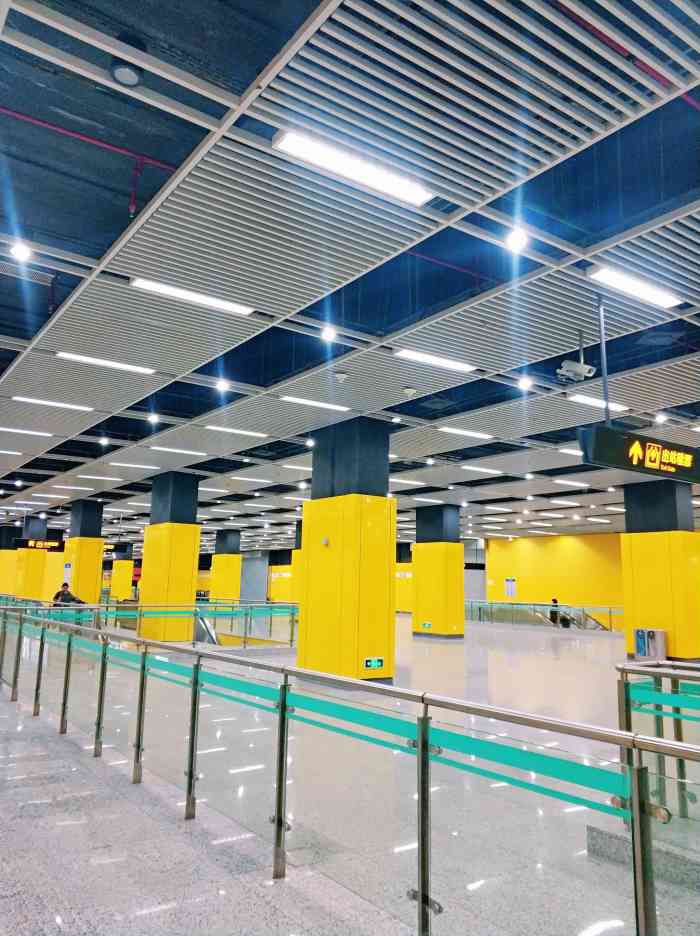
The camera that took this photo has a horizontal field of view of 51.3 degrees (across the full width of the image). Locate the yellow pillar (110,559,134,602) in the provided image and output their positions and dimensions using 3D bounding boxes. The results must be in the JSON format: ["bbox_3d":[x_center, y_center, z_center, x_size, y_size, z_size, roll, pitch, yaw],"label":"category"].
[{"bbox_3d":[-18.014,9.012,57.975,0.948,3.349,1.858,8,-11,-34],"label":"yellow pillar"}]

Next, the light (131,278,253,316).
[{"bbox_3d":[-1.496,-1.671,7.064,1.210,0.070,0.160,8,-11,-34],"label":"light"}]

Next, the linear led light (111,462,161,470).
[{"bbox_3d":[-5.182,-0.039,17.612,1.210,0.070,0.160,8,-11,-34],"label":"linear led light"}]

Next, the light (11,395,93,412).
[{"bbox_3d":[-4.761,-1.018,11.691,1.230,0.080,0.150,8,-11,-34],"label":"light"}]

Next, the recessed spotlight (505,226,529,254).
[{"bbox_3d":[1.352,-1.841,5.903,0.170,0.110,0.170,8,-11,-34],"label":"recessed spotlight"}]

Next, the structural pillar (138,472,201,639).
[{"bbox_3d":[-4.784,2.456,19.400,0.871,4.338,1.611,8,-11,-34],"label":"structural pillar"}]

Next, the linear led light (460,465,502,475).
[{"bbox_3d":[3.057,0.028,16.767,1.210,0.070,0.160,8,-11,-34],"label":"linear led light"}]

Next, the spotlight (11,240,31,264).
[{"bbox_3d":[-2.839,-1.871,6.303,0.170,0.110,0.170,8,-11,-34],"label":"spotlight"}]

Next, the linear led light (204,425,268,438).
[{"bbox_3d":[-2.057,-0.678,13.226,1.210,0.070,0.160,8,-11,-34],"label":"linear led light"}]

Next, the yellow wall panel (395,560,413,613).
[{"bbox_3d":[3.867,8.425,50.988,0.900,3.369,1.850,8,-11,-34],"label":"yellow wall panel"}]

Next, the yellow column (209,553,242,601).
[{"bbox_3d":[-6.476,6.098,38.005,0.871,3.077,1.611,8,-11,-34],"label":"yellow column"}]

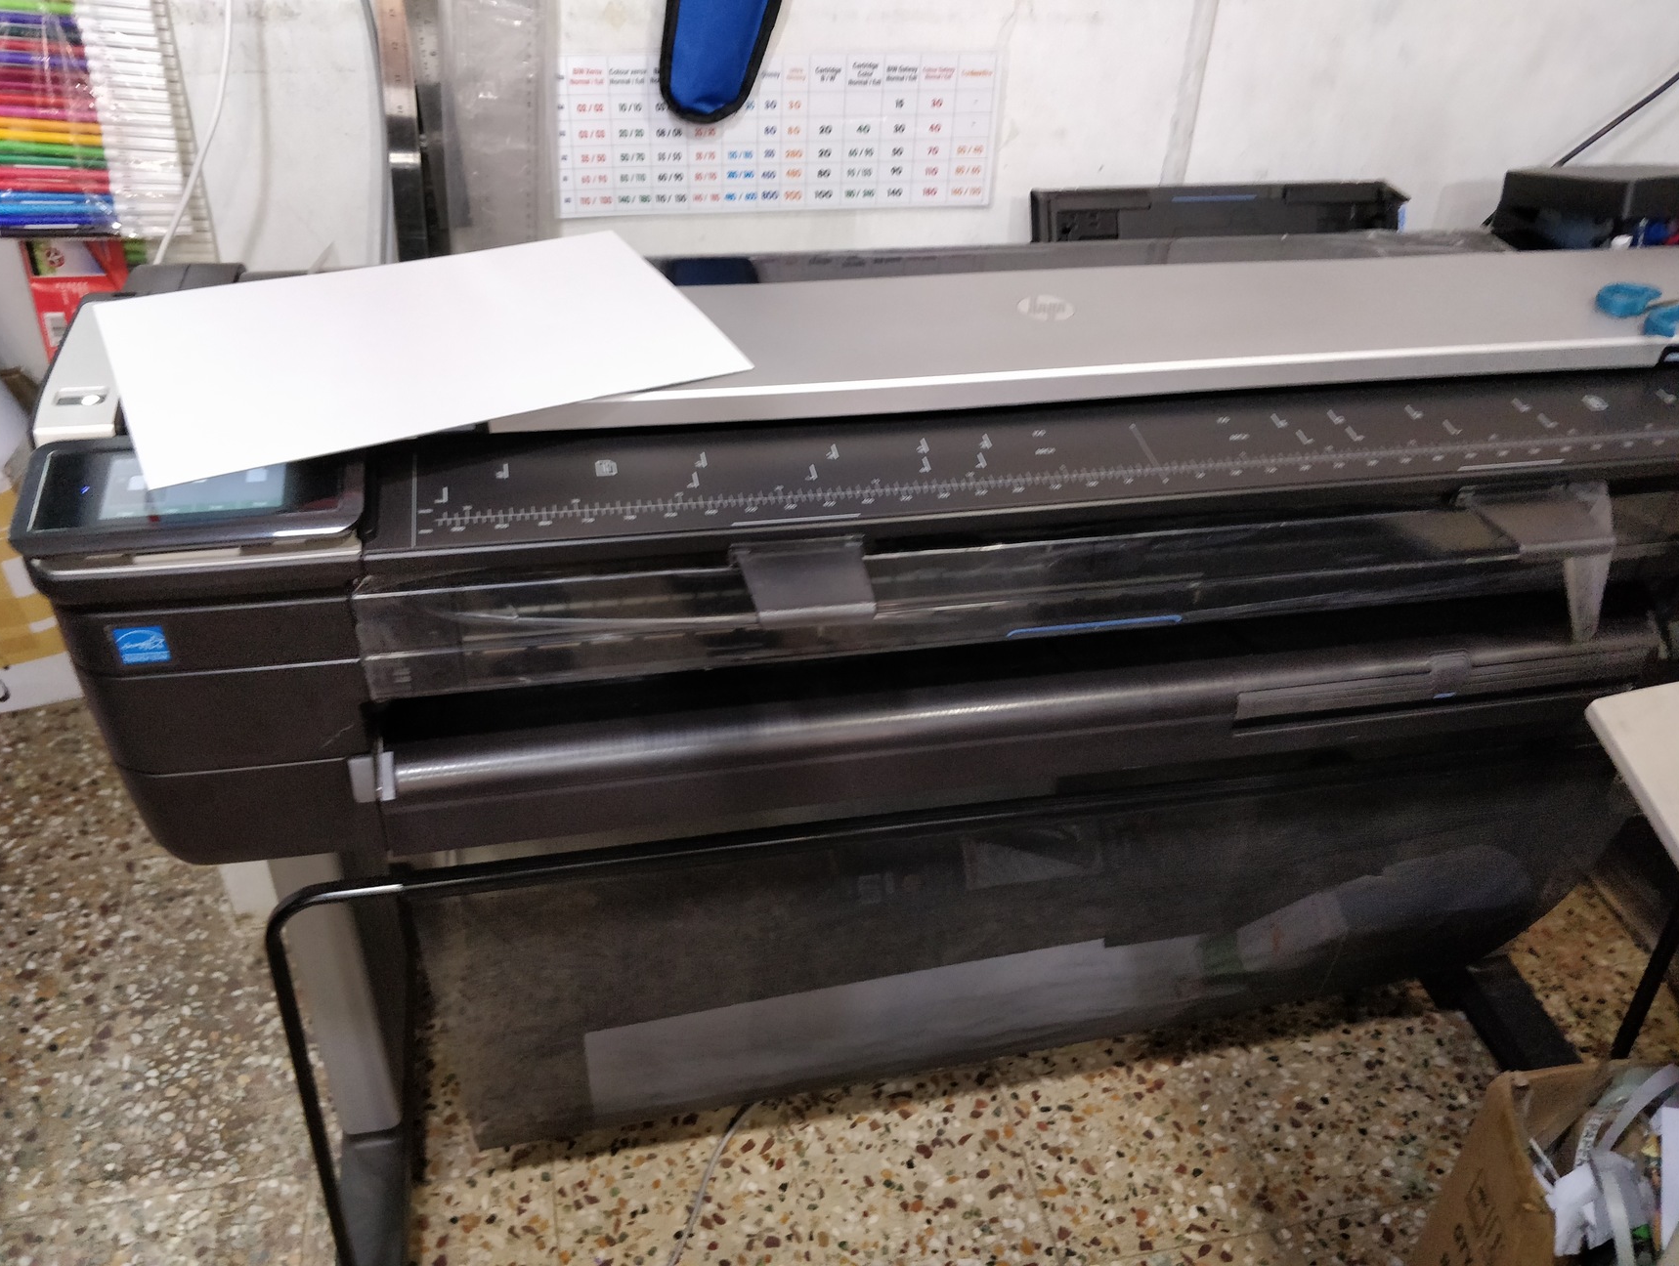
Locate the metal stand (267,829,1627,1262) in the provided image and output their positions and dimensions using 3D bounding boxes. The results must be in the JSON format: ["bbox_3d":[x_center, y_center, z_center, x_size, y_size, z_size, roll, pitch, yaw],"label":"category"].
[{"bbox_3d":[0.162,0.266,1.278,1.370,0.610,0.570,-5,33,-10],"label":"metal stand"}]

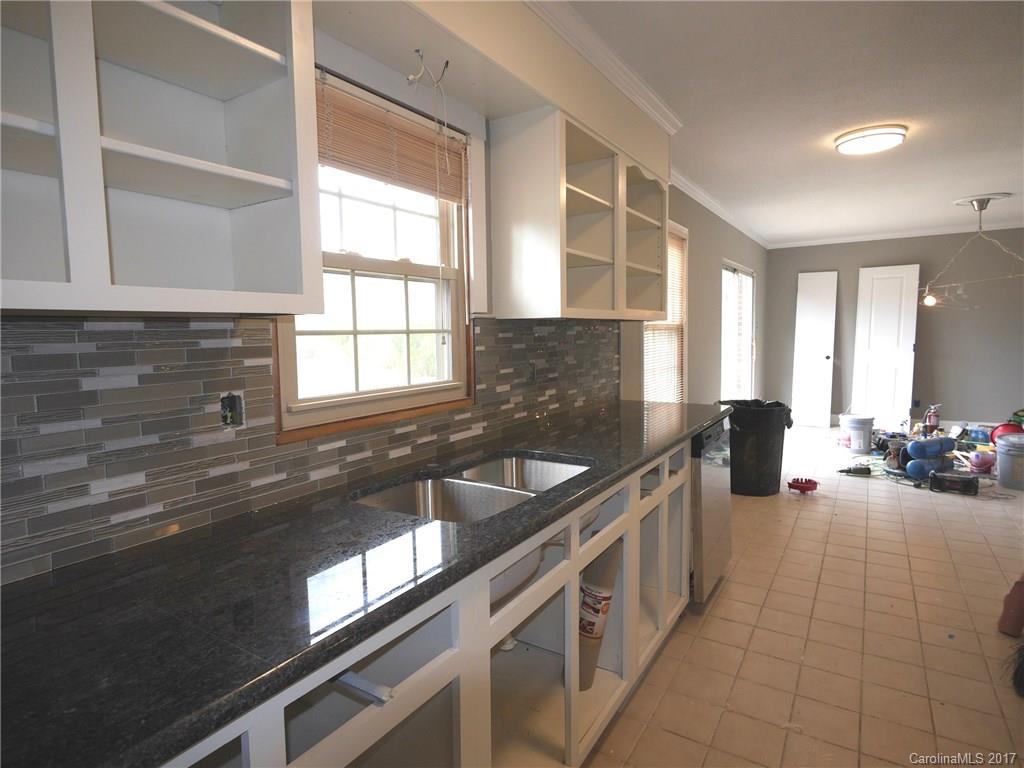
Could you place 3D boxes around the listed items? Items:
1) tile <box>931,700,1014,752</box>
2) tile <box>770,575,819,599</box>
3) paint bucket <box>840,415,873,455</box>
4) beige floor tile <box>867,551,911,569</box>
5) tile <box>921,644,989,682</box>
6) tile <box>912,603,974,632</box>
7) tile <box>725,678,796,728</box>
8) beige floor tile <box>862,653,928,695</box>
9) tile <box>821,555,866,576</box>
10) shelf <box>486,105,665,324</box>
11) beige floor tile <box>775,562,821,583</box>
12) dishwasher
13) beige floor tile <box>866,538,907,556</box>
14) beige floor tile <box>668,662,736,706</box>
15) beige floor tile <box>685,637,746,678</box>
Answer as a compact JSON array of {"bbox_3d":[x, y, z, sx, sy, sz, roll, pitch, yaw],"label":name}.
[{"bbox_3d":[1.529,1.143,1.778,0.202,0.010,0.202,2,6,34],"label":"tile"},{"bbox_3d":[1.476,1.061,2.776,0.200,0.010,0.200,3,7,34],"label":"tile"},{"bbox_3d":[3.646,0.536,5.638,0.300,0.370,0.300,3,7,34],"label":"paint bucket"},{"bbox_3d":[2.167,1.017,3.077,0.200,0.010,0.200,3,7,32],"label":"beige floor tile"},{"bbox_3d":[1.767,1.119,2.133,0.200,0.010,0.200,3,7,32],"label":"tile"},{"bbox_3d":[1.996,1.075,2.458,0.202,0.010,0.202,2,6,34],"label":"tile"},{"bbox_3d":[0.904,1.159,1.933,0.200,0.010,0.200,3,7,34],"label":"tile"},{"bbox_3d":[1.470,1.122,2.049,0.202,0.010,0.202,2,6,34],"label":"beige floor tile"},{"bbox_3d":[1.883,1.030,3.014,0.200,0.010,0.200,3,7,34],"label":"tile"},{"bbox_3d":[0.405,-0.697,2.590,0.310,0.765,1.276,1,6,34],"label":"shelf"},{"bbox_3d":[1.589,1.045,2.946,0.202,0.010,0.202,2,6,34],"label":"beige floor tile"},{"bbox_3d":[0.765,0.625,2.794,0.610,0.850,0.600,3,7,34],"label":"dishwasher"},{"bbox_3d":[2.291,1.005,3.256,0.200,0.010,0.200,1,6,34],"label":"beige floor tile"},{"bbox_3d":[0.725,1.145,2.031,0.200,0.010,0.200,3,7,32],"label":"beige floor tile"},{"bbox_3d":[0.839,1.127,2.195,0.200,0.010,0.200,3,7,32],"label":"beige floor tile"}]

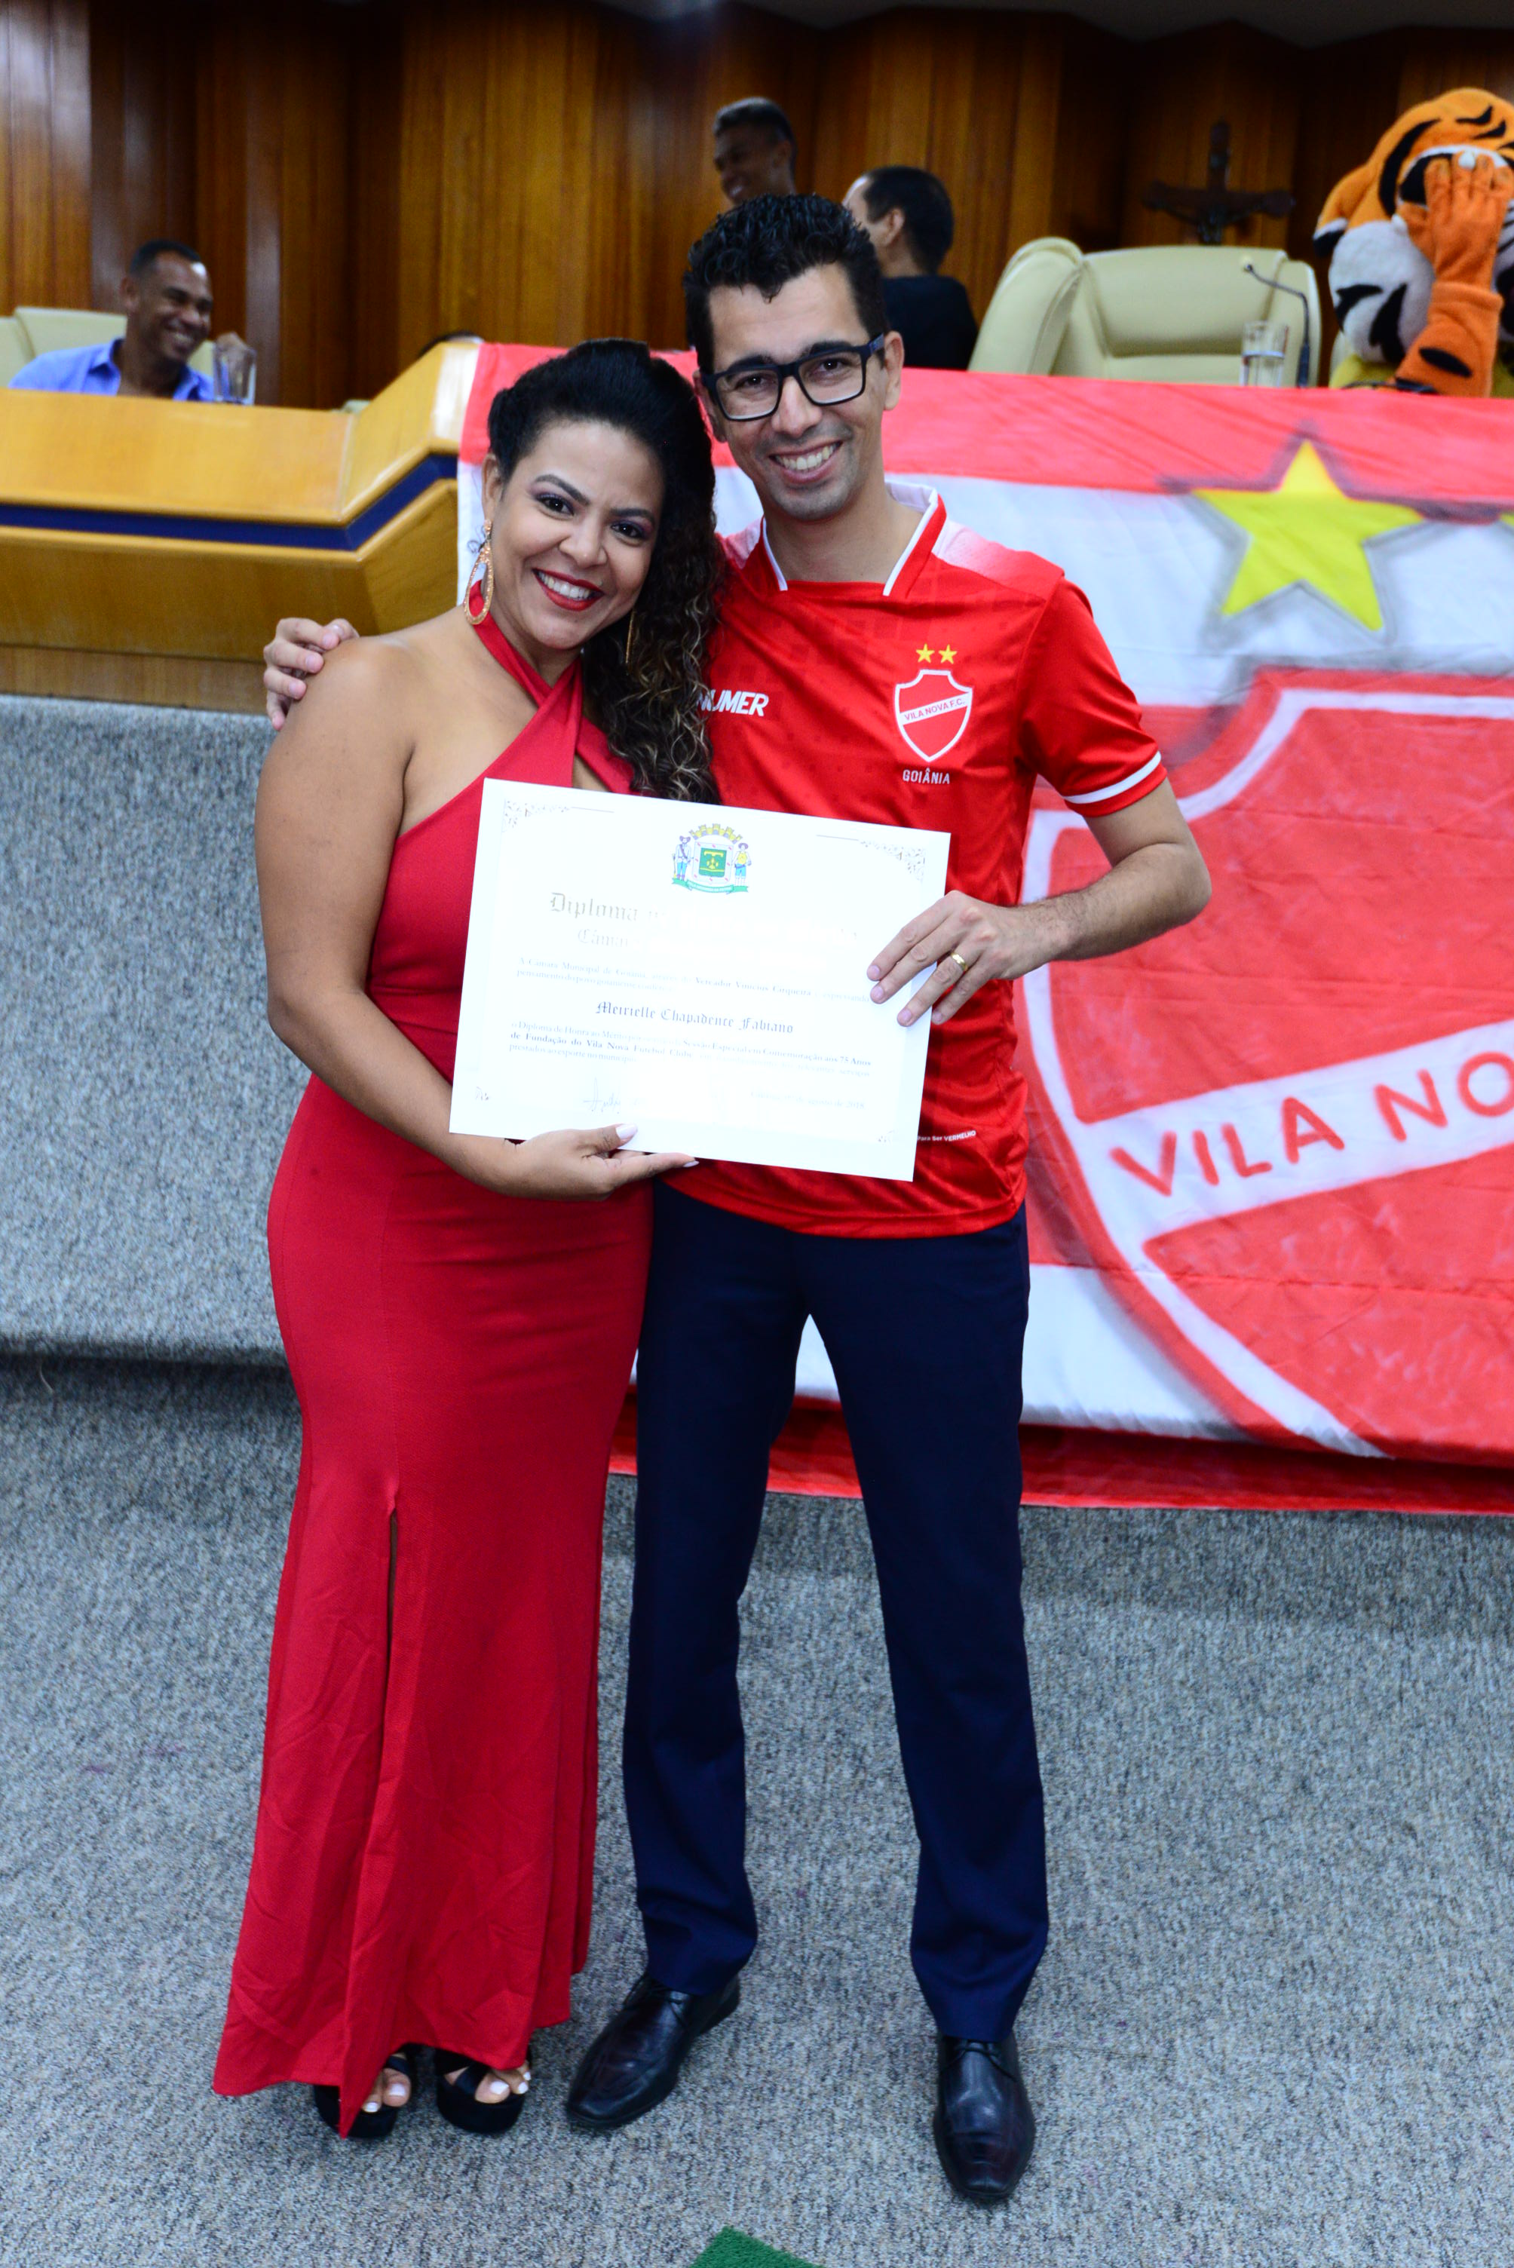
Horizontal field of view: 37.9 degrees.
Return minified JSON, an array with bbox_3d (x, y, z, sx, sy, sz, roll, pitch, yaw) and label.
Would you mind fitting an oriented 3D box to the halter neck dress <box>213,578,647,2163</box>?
[{"bbox_3d":[-0.294,0.246,2.007,0.410,1.410,0.360,0,12,-18],"label":"halter neck dress"}]

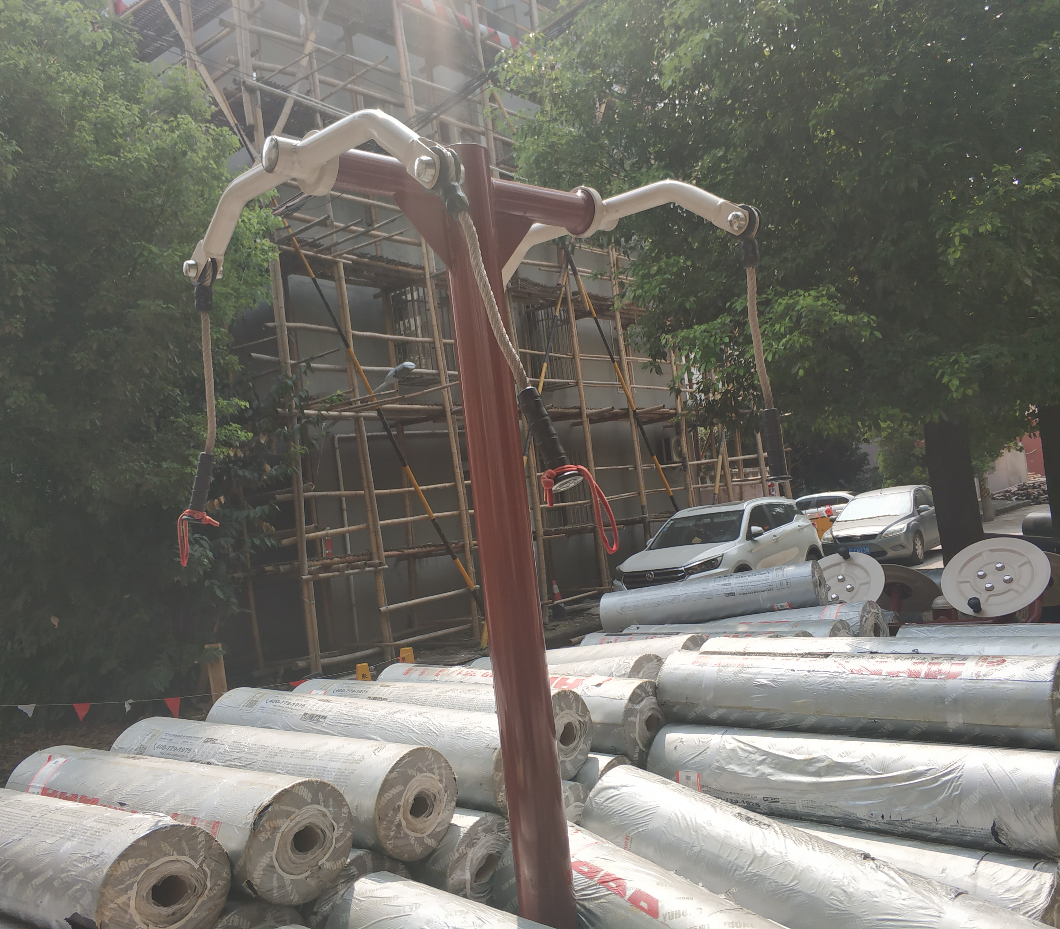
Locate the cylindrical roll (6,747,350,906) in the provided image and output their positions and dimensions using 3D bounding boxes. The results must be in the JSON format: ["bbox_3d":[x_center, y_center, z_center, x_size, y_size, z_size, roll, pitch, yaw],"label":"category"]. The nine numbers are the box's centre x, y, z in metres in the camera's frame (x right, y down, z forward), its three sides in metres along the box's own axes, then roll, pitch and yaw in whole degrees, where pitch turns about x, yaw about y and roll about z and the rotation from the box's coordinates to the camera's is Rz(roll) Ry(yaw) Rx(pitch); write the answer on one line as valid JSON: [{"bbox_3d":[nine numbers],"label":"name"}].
[{"bbox_3d":[-0.738,0.683,1.901,1.000,0.200,0.200,-11,-5,42],"label":"cylindrical roll"}]

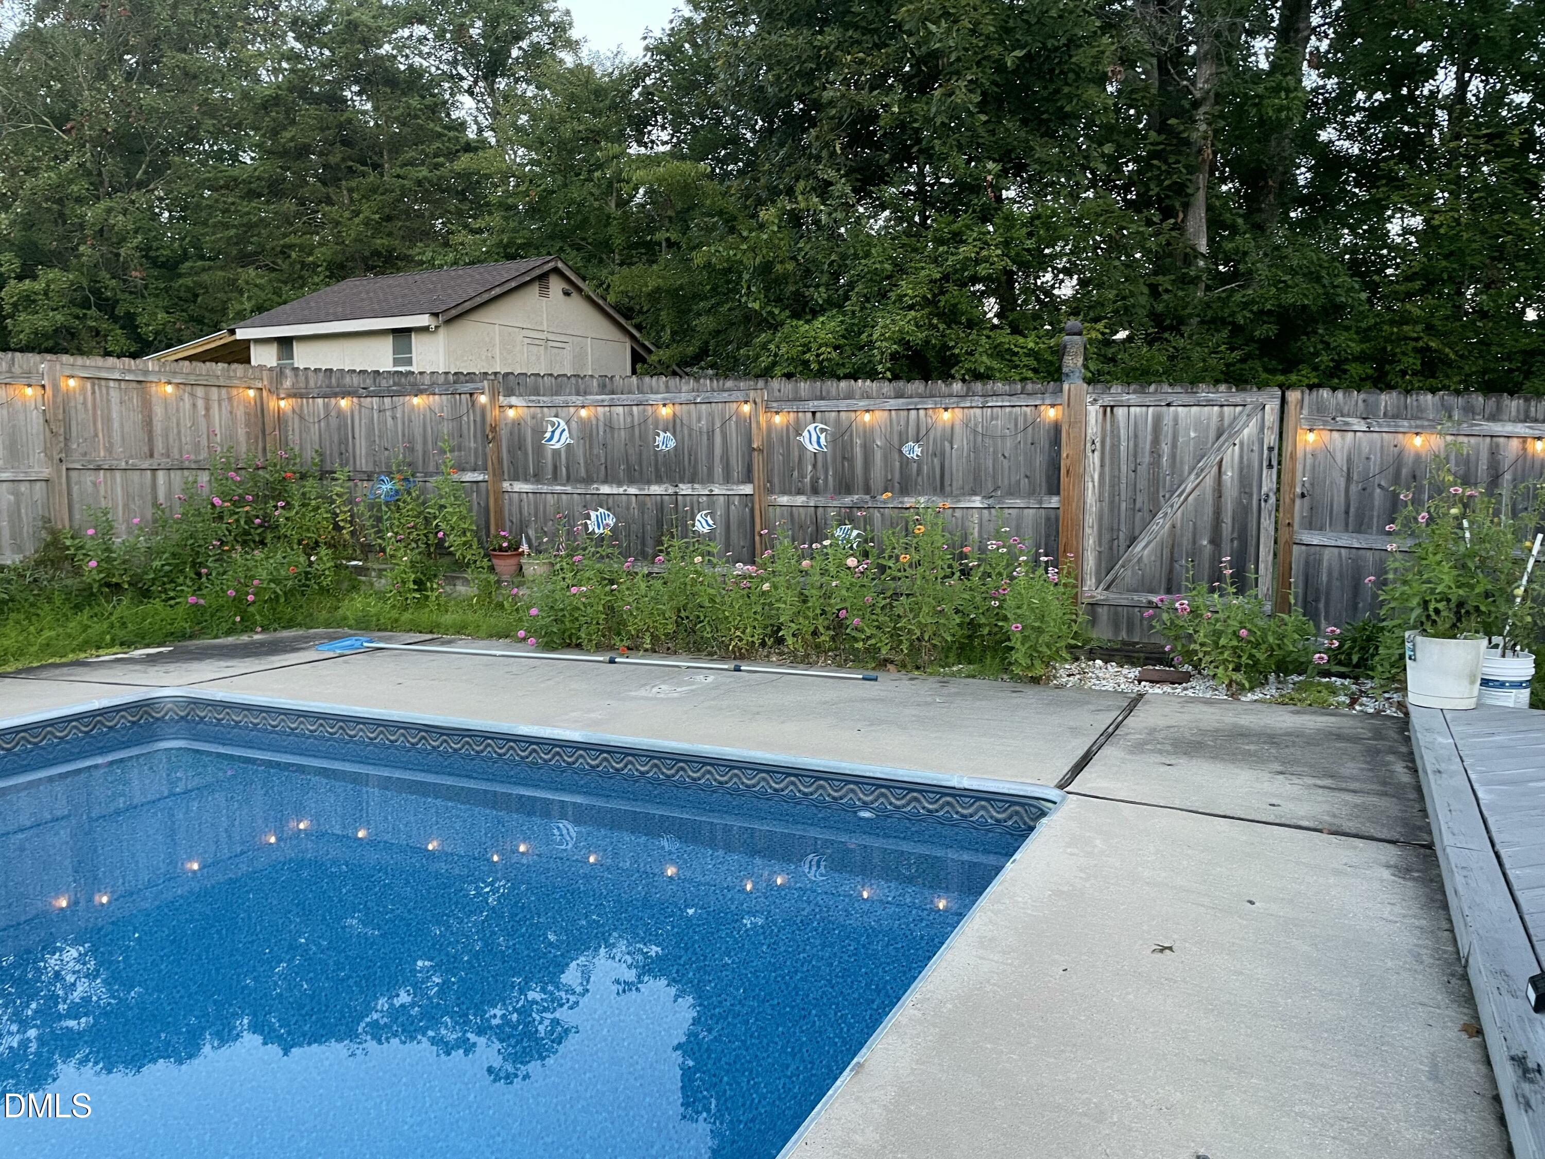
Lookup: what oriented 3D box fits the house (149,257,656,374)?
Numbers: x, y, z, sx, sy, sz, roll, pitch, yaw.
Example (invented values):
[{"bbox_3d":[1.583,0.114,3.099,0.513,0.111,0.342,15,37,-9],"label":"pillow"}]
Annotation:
[{"bbox_3d":[-7.016,-3.851,22.404,7.650,3.980,5.780,3,7,29],"label":"house"}]

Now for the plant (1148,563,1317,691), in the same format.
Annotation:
[{"bbox_3d":[2.901,0.267,7.264,0.960,0.800,0.720,2,6,26],"label":"plant"}]

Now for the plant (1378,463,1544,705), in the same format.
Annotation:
[{"bbox_3d":[3.620,0.034,6.135,0.720,1.270,0.660,2,6,26],"label":"plant"}]

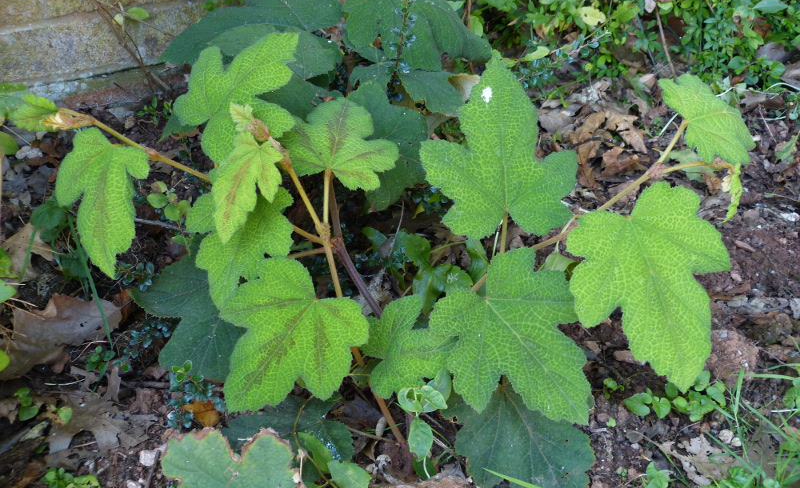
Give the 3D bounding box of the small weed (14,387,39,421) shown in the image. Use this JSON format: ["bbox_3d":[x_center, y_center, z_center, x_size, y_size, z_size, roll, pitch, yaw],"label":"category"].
[{"bbox_3d":[-0.311,0.134,0.731,0.021,0.020,0.022,0,38,0],"label":"small weed"}]

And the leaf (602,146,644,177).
[{"bbox_3d":[0.276,-0.102,1.085,0.052,0.025,0.040,0,37,0],"label":"leaf"}]

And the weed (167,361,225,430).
[{"bbox_3d":[-0.169,0.127,0.727,0.047,0.036,0.043,0,38,0],"label":"weed"}]

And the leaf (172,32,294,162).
[{"bbox_3d":[-0.138,-0.142,0.812,0.114,0.030,0.142,42,79,7],"label":"leaf"}]

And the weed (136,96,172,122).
[{"bbox_3d":[-0.302,-0.163,1.082,0.042,0.024,0.034,0,38,0],"label":"weed"}]

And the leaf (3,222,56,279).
[{"bbox_3d":[-0.373,0.007,0.883,0.047,0.020,0.079,-8,47,-17],"label":"leaf"}]

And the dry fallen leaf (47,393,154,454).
[{"bbox_3d":[-0.251,0.151,0.735,0.090,0.018,0.060,0,37,0],"label":"dry fallen leaf"}]

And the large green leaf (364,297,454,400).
[{"bbox_3d":[0.014,0.080,0.691,0.087,0.035,0.078,-6,72,1],"label":"large green leaf"}]

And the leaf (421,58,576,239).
[{"bbox_3d":[0.087,-0.087,0.781,0.137,0.030,0.168,-5,76,4],"label":"leaf"}]

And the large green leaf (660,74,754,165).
[{"bbox_3d":[0.293,-0.120,0.848,0.112,0.031,0.088,24,73,22],"label":"large green leaf"}]

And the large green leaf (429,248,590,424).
[{"bbox_3d":[0.091,0.073,0.650,0.119,0.029,0.148,-36,71,-7],"label":"large green leaf"}]

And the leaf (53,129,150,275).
[{"bbox_3d":[-0.251,-0.035,0.750,0.078,0.127,0.040,-6,1,-6],"label":"leaf"}]

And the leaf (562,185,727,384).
[{"bbox_3d":[0.204,0.039,0.705,0.128,0.163,0.045,-17,-4,2],"label":"leaf"}]

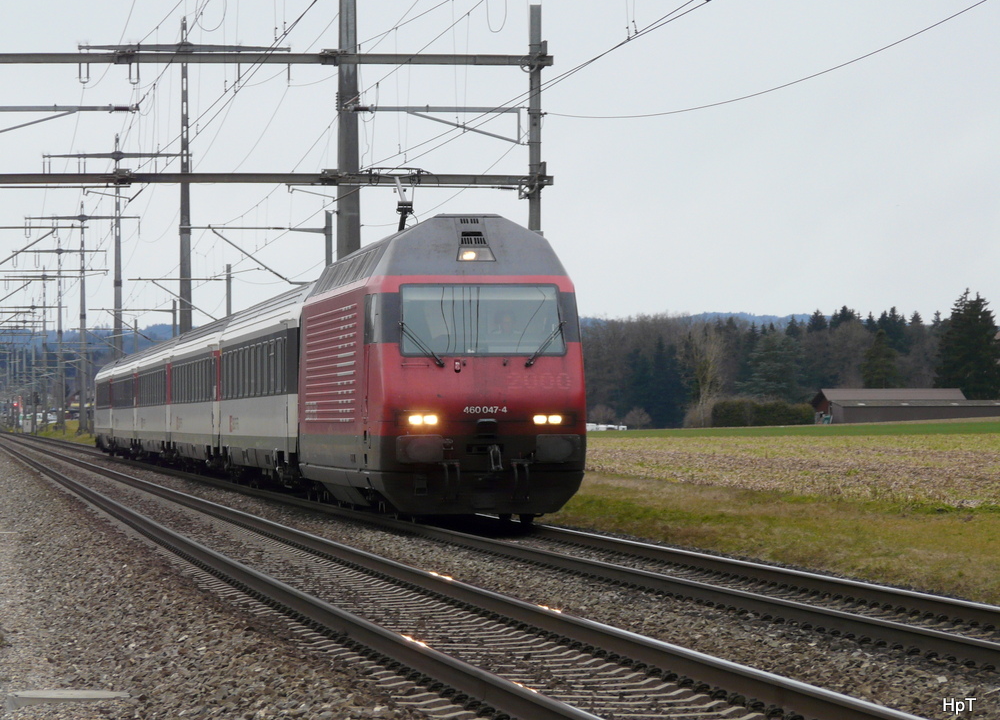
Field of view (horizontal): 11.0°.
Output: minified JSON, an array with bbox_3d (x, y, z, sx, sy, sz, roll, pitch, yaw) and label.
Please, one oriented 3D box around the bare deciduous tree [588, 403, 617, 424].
[{"bbox_3d":[15.461,8.711,780.000,4.220,4.300,4.220,0,-1,0],"label":"bare deciduous tree"}]

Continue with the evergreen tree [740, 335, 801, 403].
[{"bbox_3d":[38.187,2.823,730.000,9.040,13.130,9.040,0,-1,0],"label":"evergreen tree"}]

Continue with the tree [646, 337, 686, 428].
[{"bbox_3d":[26.725,3.772,830.000,6.420,14.770,6.420,0,-1,0],"label":"tree"}]

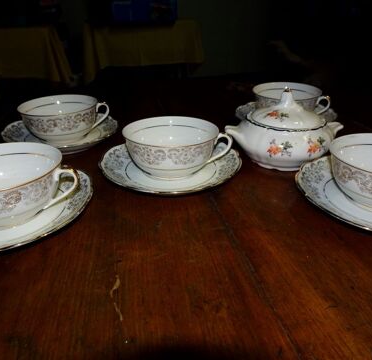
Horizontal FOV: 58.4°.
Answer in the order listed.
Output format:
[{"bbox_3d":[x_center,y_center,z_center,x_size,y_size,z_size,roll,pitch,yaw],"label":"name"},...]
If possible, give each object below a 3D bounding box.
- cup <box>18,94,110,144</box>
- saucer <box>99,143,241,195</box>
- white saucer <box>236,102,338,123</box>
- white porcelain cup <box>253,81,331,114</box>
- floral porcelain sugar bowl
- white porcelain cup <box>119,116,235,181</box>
[{"bbox_3d":[-0.158,-0.078,0.443,0.114,0.048,0.099,1,28,3],"label":"cup"},{"bbox_3d":[-0.015,-0.015,0.364,0.150,0.021,0.150,-1,28,0],"label":"saucer"},{"bbox_3d":[0.148,-0.091,0.502,0.150,0.021,0.150,-1,28,0],"label":"white saucer"},{"bbox_3d":[0.155,-0.108,0.492,0.114,0.048,0.099,5,29,11],"label":"white porcelain cup"},{"bbox_3d":[0.113,-0.062,0.381,0.140,0.085,0.111,-1,28,0],"label":"floral porcelain sugar bowl"},{"bbox_3d":[-0.008,-0.031,0.353,0.114,0.048,0.099,5,29,11],"label":"white porcelain cup"}]

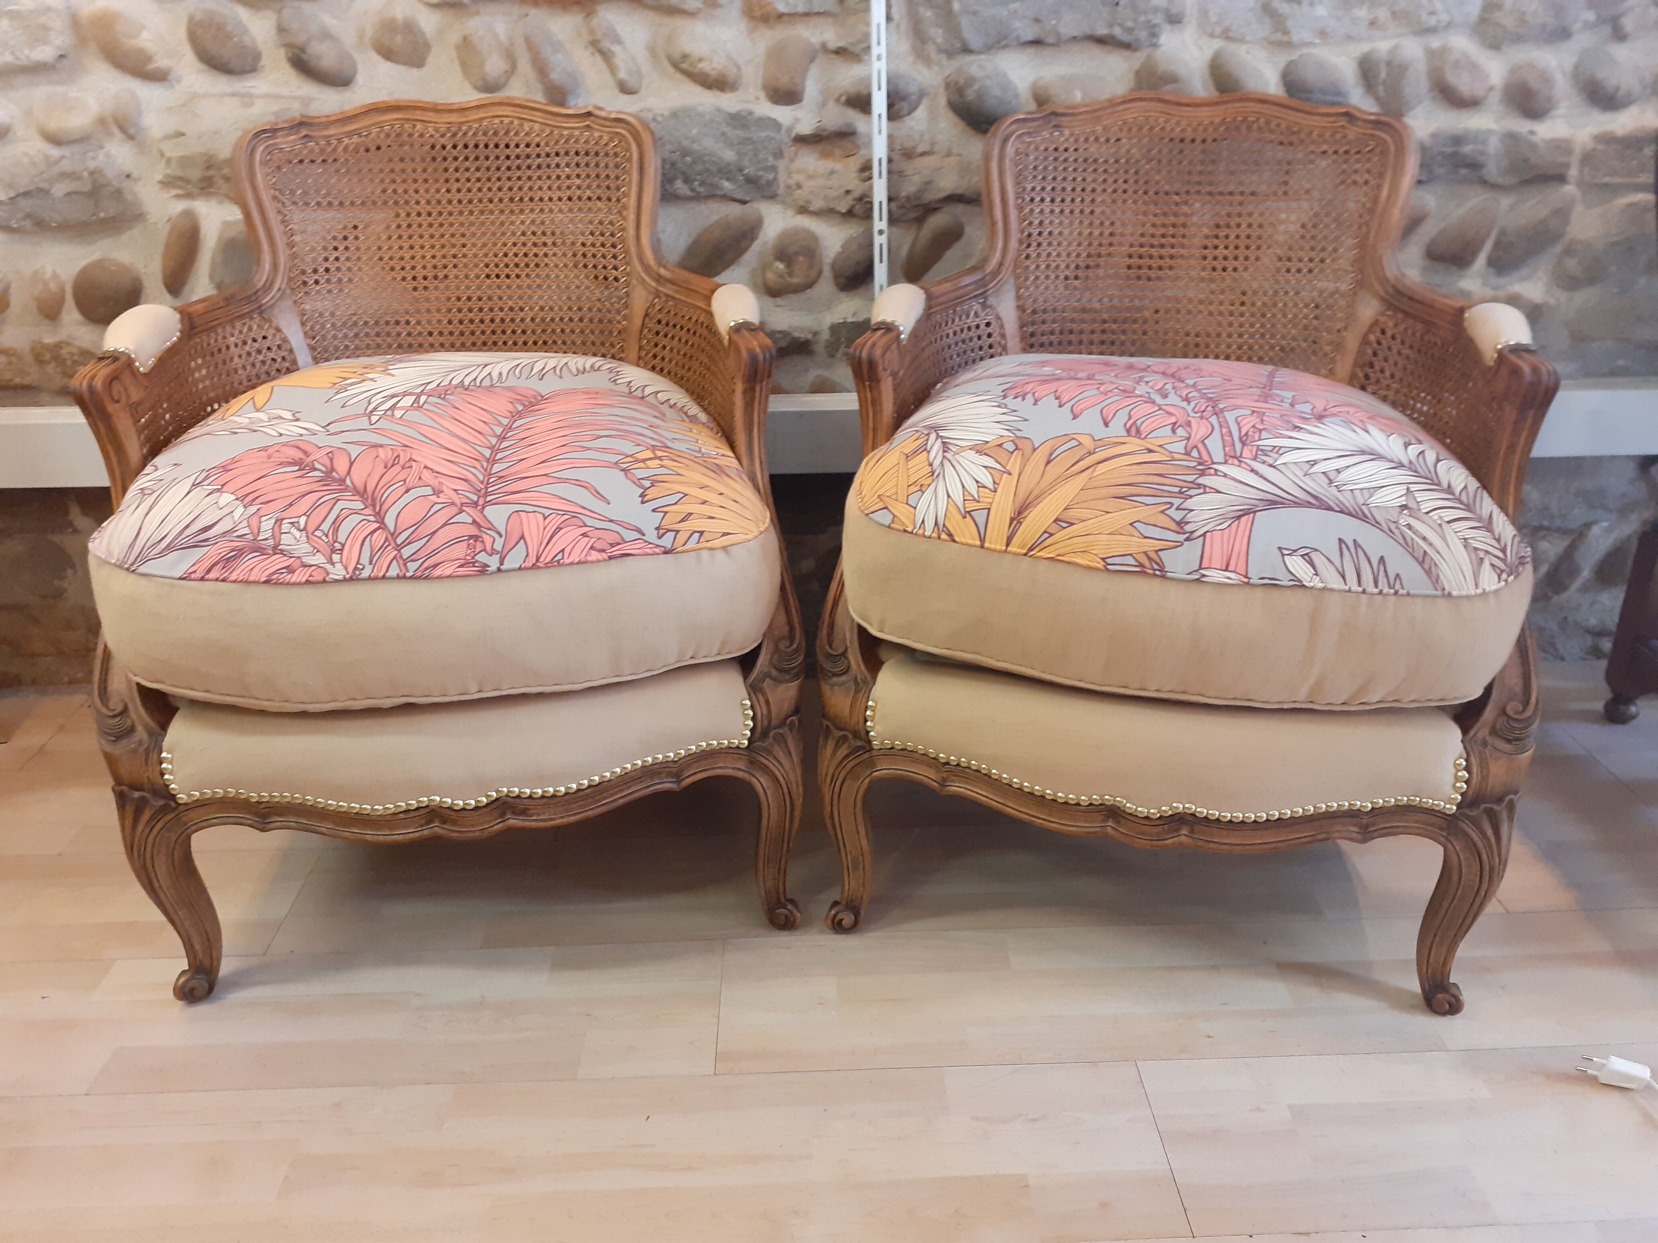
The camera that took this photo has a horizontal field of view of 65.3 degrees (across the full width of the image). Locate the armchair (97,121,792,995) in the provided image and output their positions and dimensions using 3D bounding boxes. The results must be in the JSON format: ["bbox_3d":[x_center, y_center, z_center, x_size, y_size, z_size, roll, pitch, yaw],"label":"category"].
[{"bbox_3d":[-0.415,-0.141,1.498,0.692,0.832,0.714,-5,26,-9],"label":"armchair"}]

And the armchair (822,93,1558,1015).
[{"bbox_3d":[0.385,-0.138,1.475,0.692,0.832,0.714,5,26,11],"label":"armchair"}]

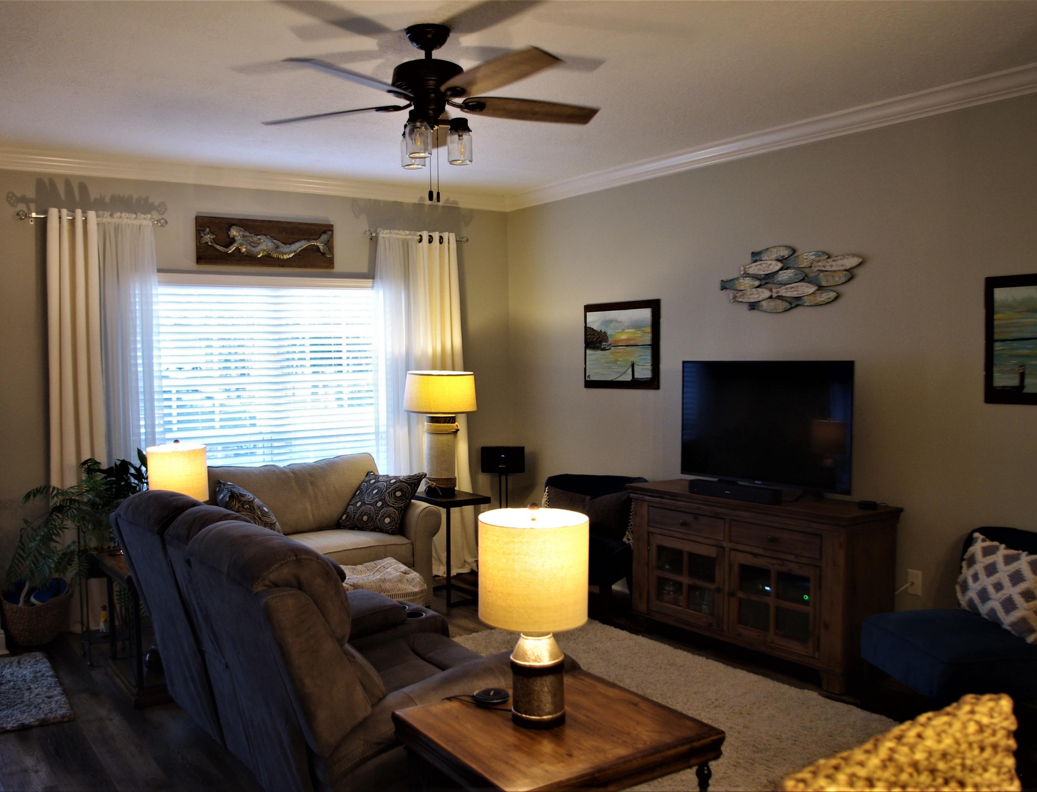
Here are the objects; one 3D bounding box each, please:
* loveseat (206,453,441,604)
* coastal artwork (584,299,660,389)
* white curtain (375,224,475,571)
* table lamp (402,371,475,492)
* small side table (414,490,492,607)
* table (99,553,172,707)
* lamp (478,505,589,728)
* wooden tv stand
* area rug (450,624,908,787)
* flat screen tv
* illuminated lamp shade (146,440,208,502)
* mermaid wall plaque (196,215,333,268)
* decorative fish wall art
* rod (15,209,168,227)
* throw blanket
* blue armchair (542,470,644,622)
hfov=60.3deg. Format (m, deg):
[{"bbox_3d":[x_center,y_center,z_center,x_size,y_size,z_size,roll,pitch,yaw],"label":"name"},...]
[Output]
[{"bbox_3d":[-1.334,0.875,5.432,1.540,0.890,0.890,-3,4,-36],"label":"loveseat"},{"bbox_3d":[0.671,-0.328,5.850,0.030,0.564,0.706,-3,3,-37],"label":"coastal artwork"},{"bbox_3d":[-0.667,0.058,6.327,0.759,2.421,0.141,-3,3,-33],"label":"white curtain"},{"bbox_3d":[-0.508,0.248,5.758,0.470,0.789,0.470,-1,3,0],"label":"table lamp"},{"bbox_3d":[-0.445,0.983,5.824,0.338,0.655,0.433,-3,3,-37],"label":"small side table"},{"bbox_3d":[-1.700,1.073,4.371,0.500,0.610,0.640,-3,4,-36],"label":"table"},{"bbox_3d":[0.048,0.597,2.449,0.304,0.592,0.304,-1,3,0],"label":"lamp"},{"bbox_3d":[1.242,0.936,4.712,0.499,0.799,1.380,-3,3,-37],"label":"wooden tv stand"},{"bbox_3d":[0.398,1.361,3.907,1.590,0.030,2.410,-3,4,-36],"label":"area rug"},{"bbox_3d":[1.263,0.137,4.684,0.070,0.639,1.102,-3,4,-36],"label":"flat screen tv"},{"bbox_3d":[-1.701,0.523,4.461,0.307,0.590,0.307,-3,3,-37],"label":"illuminated lamp shade"},{"bbox_3d":[-1.623,-0.981,5.778,0.897,0.298,0.040,-3,3,-33],"label":"mermaid wall plaque"},{"bbox_3d":[1.431,-0.626,4.754,0.060,0.367,0.909,-3,4,-36],"label":"decorative fish wall art"},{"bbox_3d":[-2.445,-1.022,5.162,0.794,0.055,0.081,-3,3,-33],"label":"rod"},{"bbox_3d":[-0.837,1.064,4.632,0.600,0.300,0.620,-3,4,-36],"label":"throw blanket"},{"bbox_3d":[0.388,0.906,5.379,0.660,0.790,0.700,0,3,18],"label":"blue armchair"}]

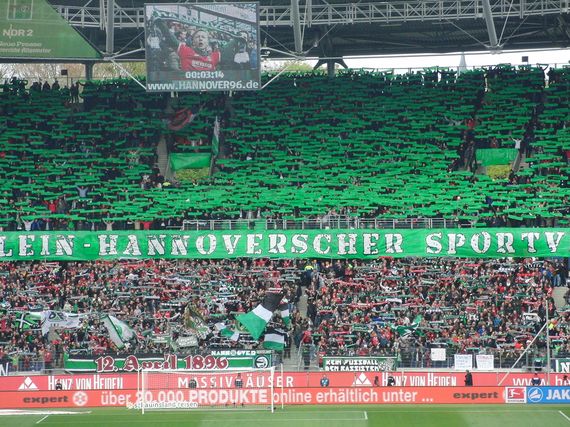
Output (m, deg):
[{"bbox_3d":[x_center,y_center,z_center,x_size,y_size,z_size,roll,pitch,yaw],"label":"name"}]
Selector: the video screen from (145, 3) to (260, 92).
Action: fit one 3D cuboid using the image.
[{"bbox_3d":[-5.630,-11.430,177.000,7.820,5.980,0.800,-1,0,0],"label":"video screen"}]

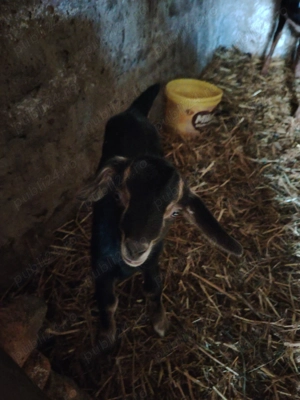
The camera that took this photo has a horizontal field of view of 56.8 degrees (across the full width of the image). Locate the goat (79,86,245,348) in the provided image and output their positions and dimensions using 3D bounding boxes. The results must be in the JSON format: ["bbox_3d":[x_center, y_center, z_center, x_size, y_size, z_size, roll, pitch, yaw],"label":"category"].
[{"bbox_3d":[0.020,0.018,0.675,0.245,0.570,0.560,3,42,4],"label":"goat"}]

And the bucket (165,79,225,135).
[{"bbox_3d":[0.223,-0.452,1.464,0.280,0.250,0.280,0,42,0],"label":"bucket"}]

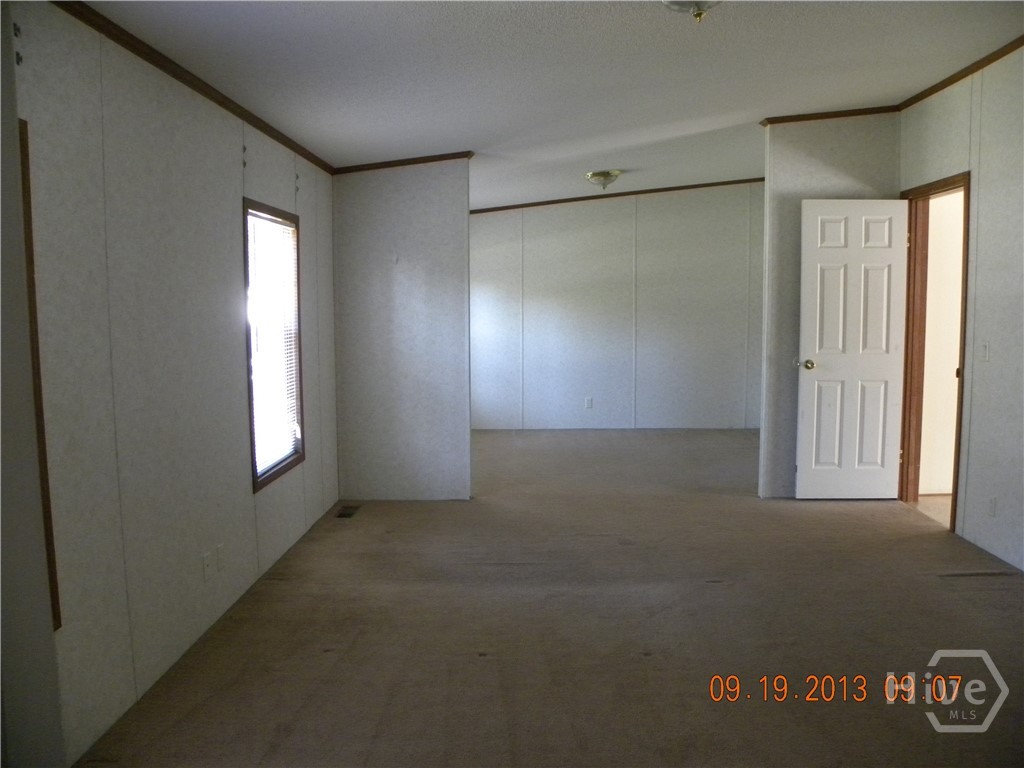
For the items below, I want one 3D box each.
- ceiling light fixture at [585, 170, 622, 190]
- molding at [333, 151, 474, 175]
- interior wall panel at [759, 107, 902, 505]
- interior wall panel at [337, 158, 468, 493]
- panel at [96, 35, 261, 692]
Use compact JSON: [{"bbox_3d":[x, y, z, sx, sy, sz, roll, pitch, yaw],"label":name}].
[{"bbox_3d":[0.783,-1.744,6.605,0.335,0.135,0.335,-6,6,2],"label":"ceiling light fixture"},{"bbox_3d":[-0.738,-1.481,5.110,0.960,0.050,0.040,-6,6,2],"label":"molding"},{"bbox_3d":[2.145,-0.497,5.192,0.875,2.585,0.100,0,6,2],"label":"interior wall panel"},{"bbox_3d":[-0.752,-0.347,5.298,0.915,2.310,0.100,0,6,2],"label":"interior wall panel"},{"bbox_3d":[-1.320,-0.086,3.140,0.060,2.240,1.220,0,6,2],"label":"panel"}]

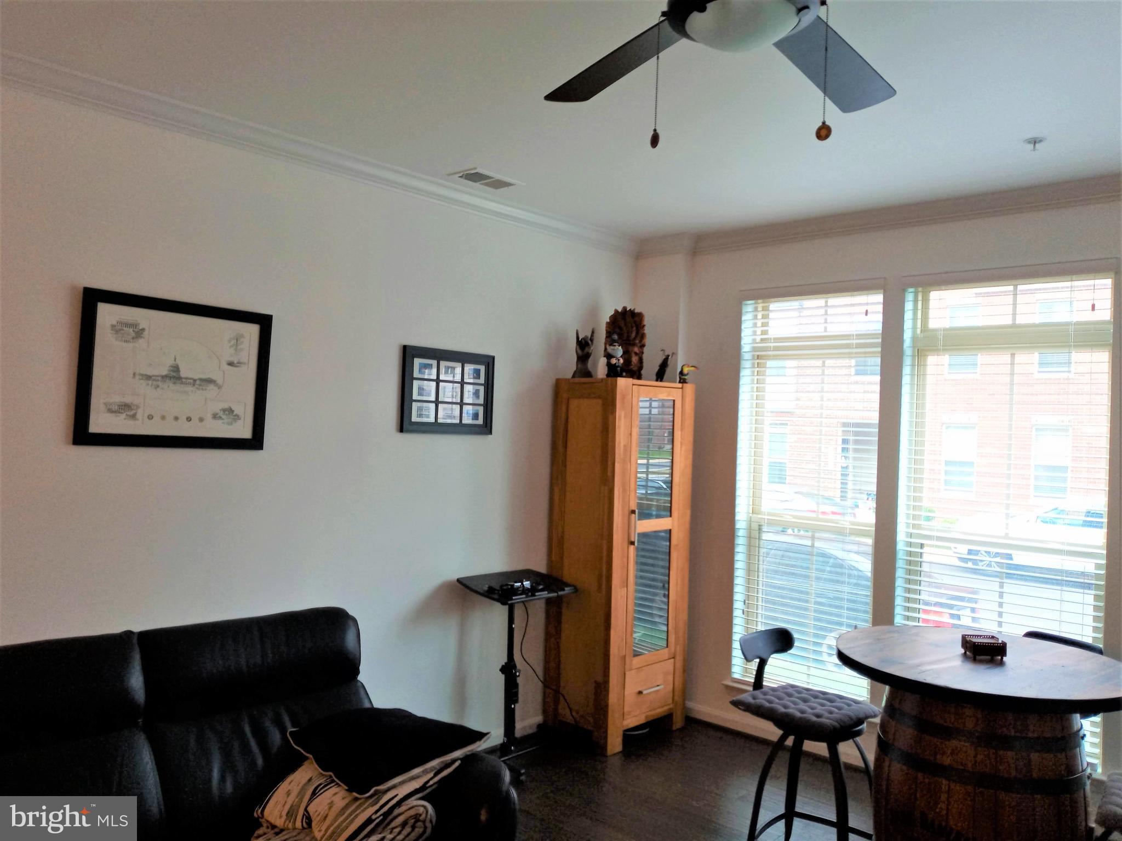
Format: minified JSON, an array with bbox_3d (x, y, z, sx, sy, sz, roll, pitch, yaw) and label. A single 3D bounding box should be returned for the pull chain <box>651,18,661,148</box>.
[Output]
[{"bbox_3d":[0.174,-0.619,1.655,0.018,0.235,0.020,2,-1,-2],"label":"pull chain"}]

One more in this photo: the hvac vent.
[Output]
[{"bbox_3d":[-0.339,-1.096,4.163,0.205,0.020,0.305,1,-1,43],"label":"hvac vent"}]

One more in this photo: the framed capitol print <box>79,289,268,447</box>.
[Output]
[{"bbox_3d":[-1.398,-0.167,3.332,0.025,0.537,0.704,1,-1,43],"label":"framed capitol print"}]

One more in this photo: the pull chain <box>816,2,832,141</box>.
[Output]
[{"bbox_3d":[0.459,-0.608,1.584,0.026,0.240,0.022,2,-1,-2],"label":"pull chain"}]

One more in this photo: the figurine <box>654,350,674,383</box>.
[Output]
[{"bbox_3d":[0.556,-0.290,4.885,0.085,0.179,0.075,3,-1,-42],"label":"figurine"}]

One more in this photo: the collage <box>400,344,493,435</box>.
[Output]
[{"bbox_3d":[-0.521,-0.131,4.287,0.025,0.388,0.545,1,-1,43],"label":"collage"}]

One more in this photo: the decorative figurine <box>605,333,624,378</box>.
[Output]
[{"bbox_3d":[0.276,-0.331,4.652,0.085,0.233,0.075,3,-1,-39],"label":"decorative figurine"}]

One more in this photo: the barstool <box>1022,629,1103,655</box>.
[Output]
[{"bbox_3d":[1.744,1.264,3.393,0.460,0.870,0.420,3,-1,-30],"label":"barstool"}]

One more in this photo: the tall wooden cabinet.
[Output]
[{"bbox_3d":[0.324,0.732,4.904,0.632,1.880,0.452,3,-1,-44],"label":"tall wooden cabinet"}]

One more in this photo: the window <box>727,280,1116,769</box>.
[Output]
[{"bbox_3d":[1.648,0.402,4.433,1.796,2.080,0.120,1,-1,43],"label":"window"}]

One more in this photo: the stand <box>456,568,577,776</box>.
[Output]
[{"bbox_3d":[-0.205,1.198,4.331,0.370,0.895,0.490,1,-1,43],"label":"stand"}]

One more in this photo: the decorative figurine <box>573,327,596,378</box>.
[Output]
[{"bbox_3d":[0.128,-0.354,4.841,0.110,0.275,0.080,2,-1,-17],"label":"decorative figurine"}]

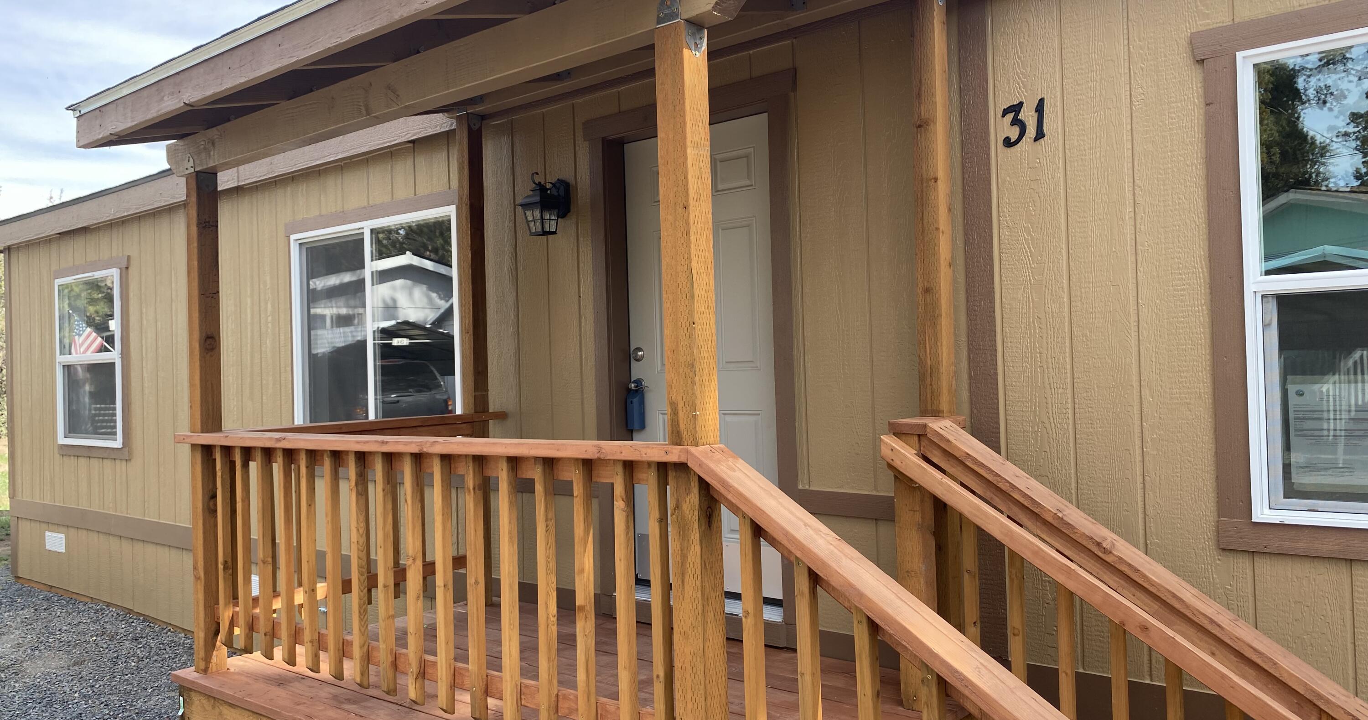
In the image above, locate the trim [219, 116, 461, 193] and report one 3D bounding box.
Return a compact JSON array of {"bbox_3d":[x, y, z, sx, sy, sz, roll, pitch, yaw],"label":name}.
[{"bbox_3d":[-2.061,-1.196,5.973,2.490,0.140,0.037,-2,-1,39],"label":"trim"}]

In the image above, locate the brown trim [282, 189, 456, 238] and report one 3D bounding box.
[{"bbox_3d":[-1.824,-0.830,5.859,1.700,0.088,0.030,-2,-1,39],"label":"brown trim"}]

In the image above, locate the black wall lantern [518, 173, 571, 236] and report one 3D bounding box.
[{"bbox_3d":[-0.648,-0.714,4.771,0.150,0.302,0.226,-2,-1,39],"label":"black wall lantern"}]

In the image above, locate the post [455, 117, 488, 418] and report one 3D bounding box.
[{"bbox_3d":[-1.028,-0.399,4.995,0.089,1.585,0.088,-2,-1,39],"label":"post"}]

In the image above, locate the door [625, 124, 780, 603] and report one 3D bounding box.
[{"bbox_3d":[0.116,-0.007,4.465,0.905,1.999,0.045,-2,0,40],"label":"door"}]

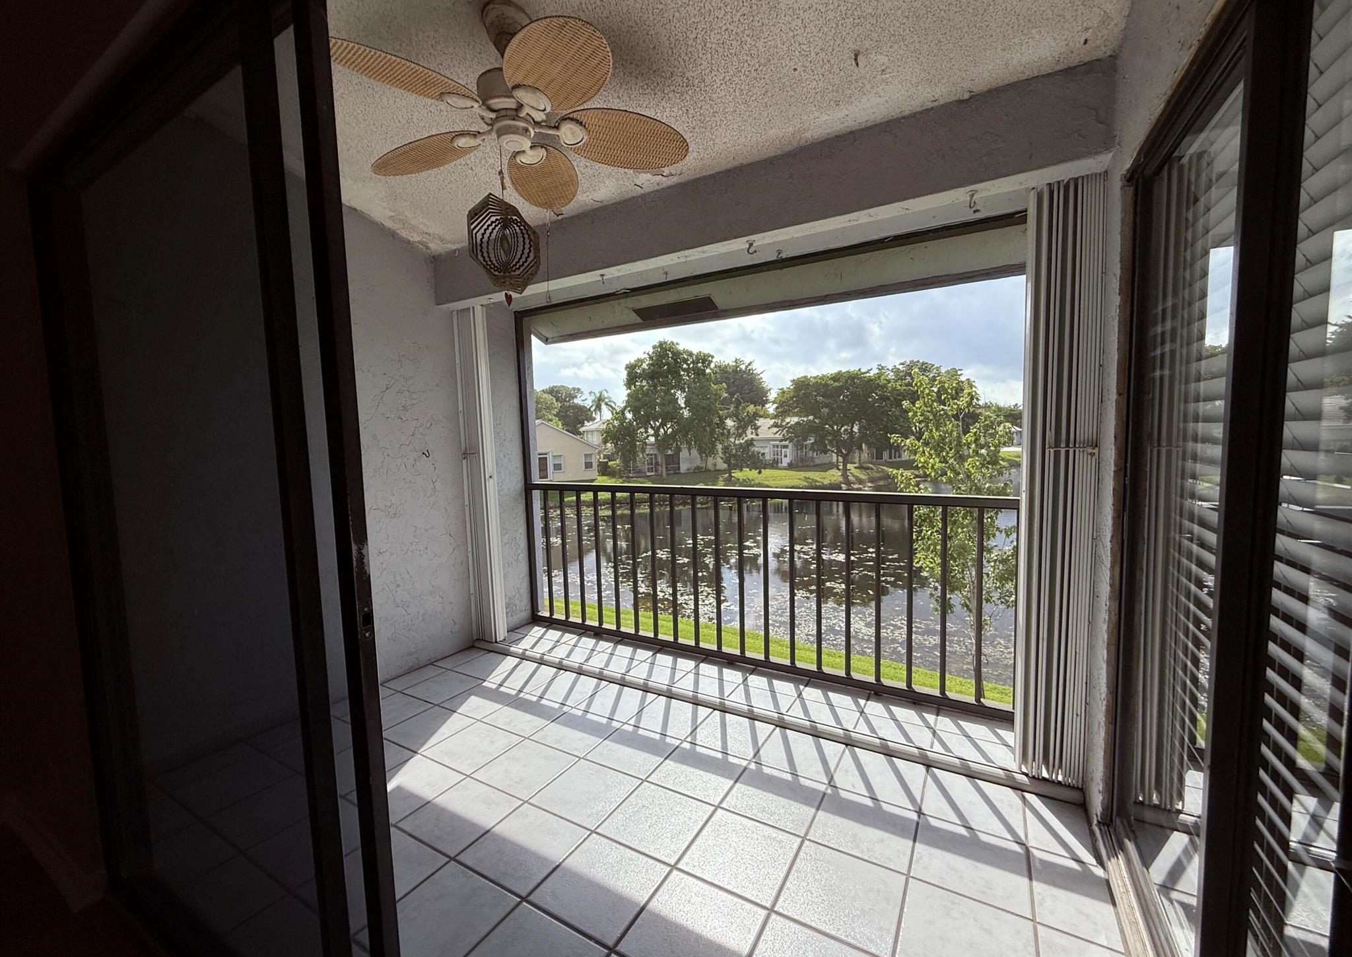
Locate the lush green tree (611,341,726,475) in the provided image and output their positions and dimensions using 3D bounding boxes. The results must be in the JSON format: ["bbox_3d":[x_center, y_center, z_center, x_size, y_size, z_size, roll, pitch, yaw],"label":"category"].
[{"bbox_3d":[-0.589,-6.226,49.834,10.000,12.670,9.000,-2,5,0],"label":"lush green tree"}]

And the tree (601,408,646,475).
[{"bbox_3d":[-4.748,-3.040,49.090,4.200,6.500,4.100,-2,5,0],"label":"tree"}]

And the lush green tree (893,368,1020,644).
[{"bbox_3d":[4.081,0.895,7.946,1.950,5.007,1.900,-2,5,0],"label":"lush green tree"}]

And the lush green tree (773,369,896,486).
[{"bbox_3d":[14.041,-4.769,47.982,11.000,9.612,10.000,-2,5,0],"label":"lush green tree"}]

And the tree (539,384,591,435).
[{"bbox_3d":[-15.939,-7.699,77.875,7.400,11.500,7.200,-2,5,0],"label":"tree"}]

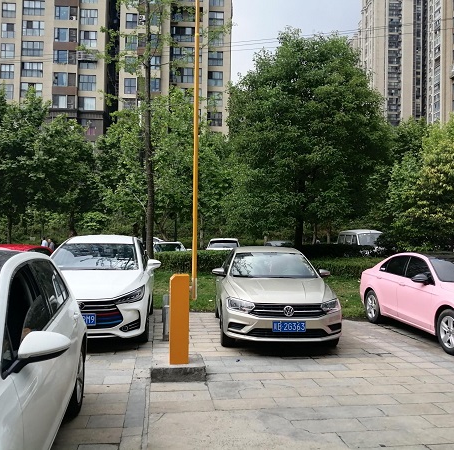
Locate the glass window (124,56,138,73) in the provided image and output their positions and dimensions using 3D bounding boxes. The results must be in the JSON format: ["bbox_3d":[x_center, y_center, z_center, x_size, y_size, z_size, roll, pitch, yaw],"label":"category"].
[{"bbox_3d":[-12.951,-21.652,60.800,1.700,2.100,0.200,1,-1,-3],"label":"glass window"}]

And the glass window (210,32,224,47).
[{"bbox_3d":[-1.519,-26.835,65.200,2.050,2.050,0.200,1,-1,-3],"label":"glass window"}]

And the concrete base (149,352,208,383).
[{"bbox_3d":[-0.578,1.699,5.350,0.620,0.160,0.550,1,-1,-8],"label":"concrete base"}]

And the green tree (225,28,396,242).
[{"bbox_3d":[3.799,-3.371,20.643,7.300,11.200,7.200,1,-1,0],"label":"green tree"}]

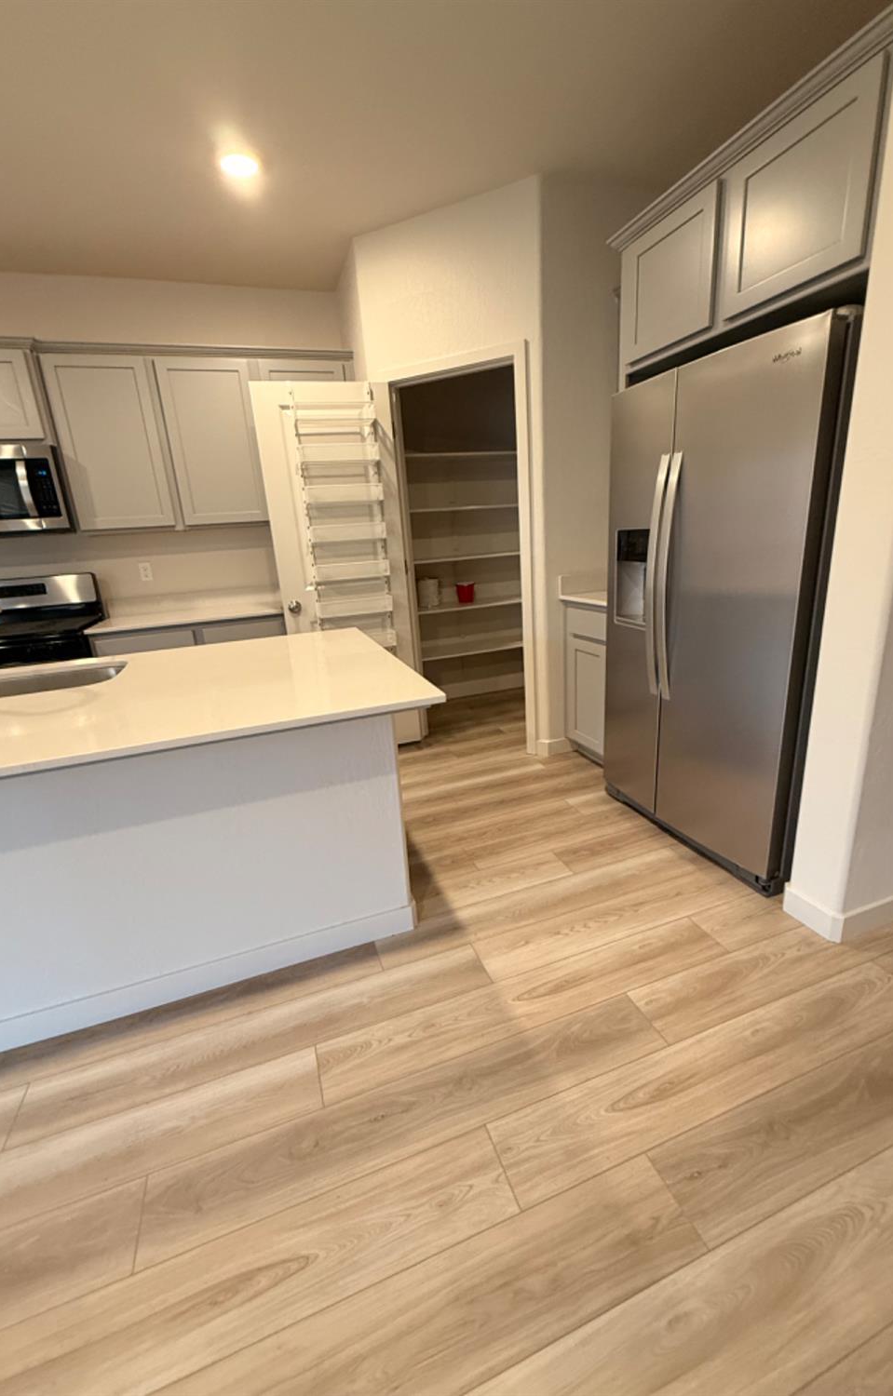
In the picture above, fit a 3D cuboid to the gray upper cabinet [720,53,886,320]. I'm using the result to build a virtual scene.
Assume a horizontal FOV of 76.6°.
[{"bbox_3d":[1.212,-1.371,1.619,0.620,0.415,0.465,-9,17,-18],"label":"gray upper cabinet"}]

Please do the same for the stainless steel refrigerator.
[{"bbox_3d":[1.183,-0.300,2.168,0.790,1.757,0.910,-9,17,-18],"label":"stainless steel refrigerator"}]

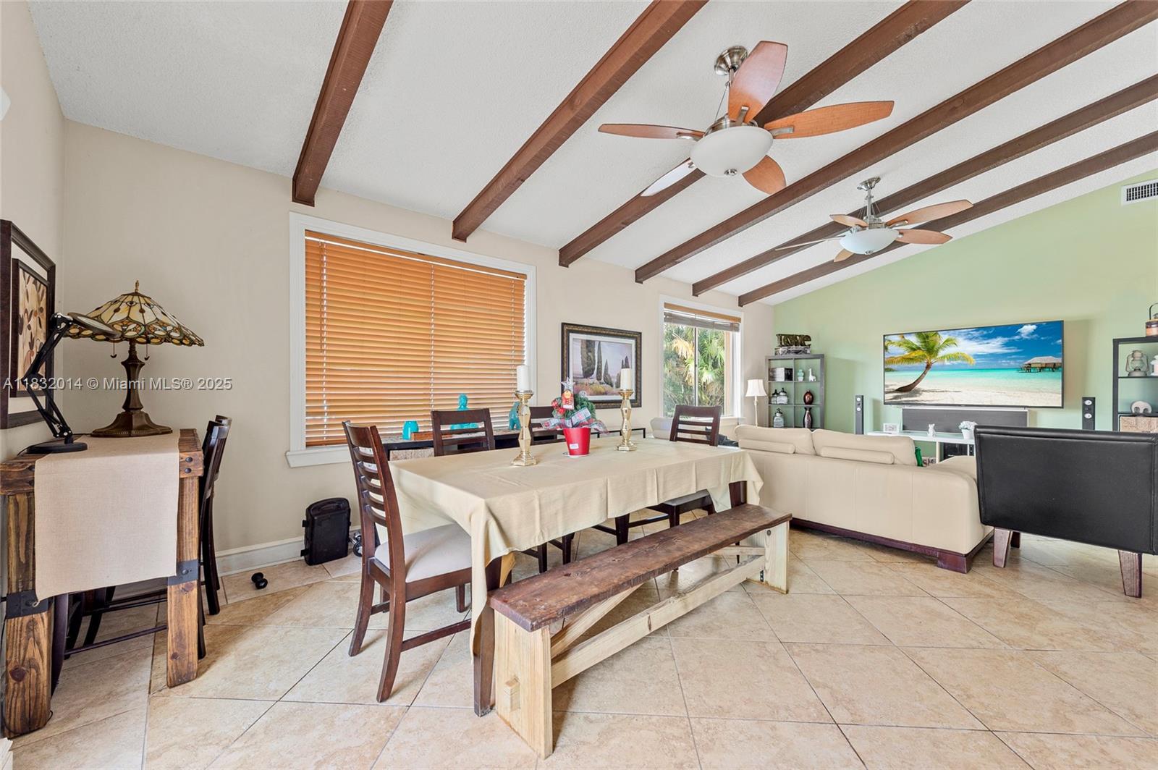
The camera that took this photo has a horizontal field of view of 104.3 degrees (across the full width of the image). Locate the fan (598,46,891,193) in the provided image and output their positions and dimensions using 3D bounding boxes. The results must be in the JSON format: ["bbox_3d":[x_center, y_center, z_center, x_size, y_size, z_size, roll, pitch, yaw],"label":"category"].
[{"bbox_3d":[0.859,-1.523,2.550,1.468,0.665,1.468,1,-1,-41],"label":"fan"}]

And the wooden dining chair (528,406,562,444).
[{"bbox_3d":[-0.006,0.665,3.252,0.450,1.010,0.600,0,-1,-42],"label":"wooden dining chair"}]

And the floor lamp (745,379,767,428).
[{"bbox_3d":[2.545,0.559,6.442,0.330,1.270,0.330,0,-1,-42],"label":"floor lamp"}]

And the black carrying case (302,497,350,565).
[{"bbox_3d":[-1.727,0.998,3.072,0.250,0.370,0.150,0,-1,-43],"label":"black carrying case"}]

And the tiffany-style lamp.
[{"bbox_3d":[-2.259,-0.133,2.294,0.506,0.787,0.506,0,0,4],"label":"tiffany-style lamp"}]

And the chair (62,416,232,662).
[{"bbox_3d":[-1.881,0.668,1.960,0.555,1.007,0.436,1,-1,-41],"label":"chair"}]

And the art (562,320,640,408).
[{"bbox_3d":[0.279,-0.184,4.951,1.215,0.888,0.040,1,-1,-41],"label":"art"}]

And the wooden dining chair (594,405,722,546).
[{"bbox_3d":[0.658,0.665,3.168,0.610,1.010,0.450,0,-1,-42],"label":"wooden dining chair"}]

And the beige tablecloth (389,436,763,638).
[{"bbox_3d":[0.048,0.666,2.580,1.930,0.530,1.120,0,-1,-42],"label":"beige tablecloth"}]

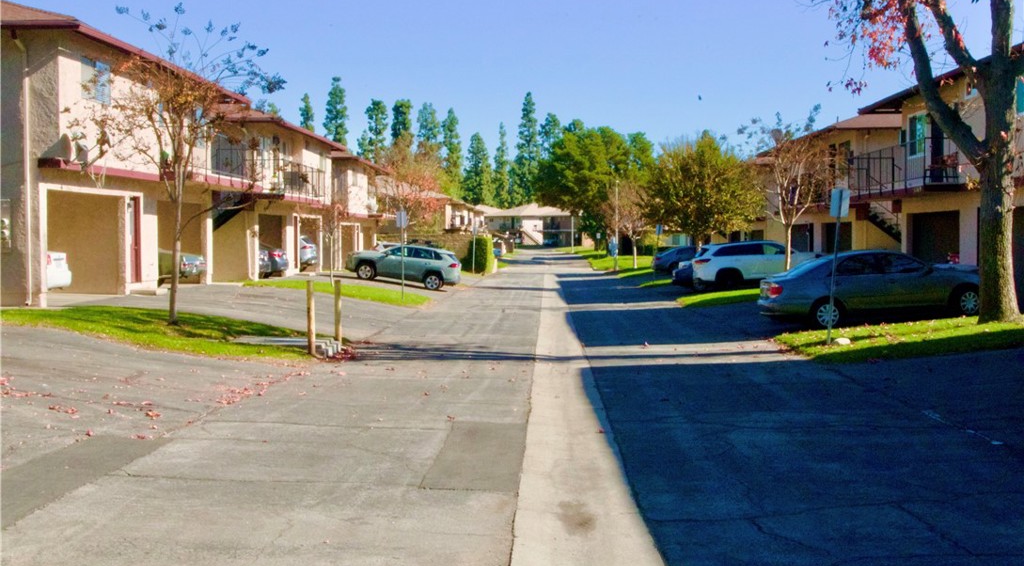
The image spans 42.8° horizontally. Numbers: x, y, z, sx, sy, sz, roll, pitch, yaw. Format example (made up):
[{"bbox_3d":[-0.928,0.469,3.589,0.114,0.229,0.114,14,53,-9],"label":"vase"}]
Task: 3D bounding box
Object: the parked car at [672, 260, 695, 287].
[{"bbox_3d":[8.606,-0.684,51.306,4.650,1.450,1.800,-4,2,0],"label":"parked car"}]

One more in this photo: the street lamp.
[{"bbox_3d":[6.032,-3.346,75.000,0.350,5.486,0.350,0,2,0],"label":"street lamp"}]

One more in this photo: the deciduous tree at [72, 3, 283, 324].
[{"bbox_3d":[-6.123,-2.197,23.900,3.840,5.876,3.700,0,2,0],"label":"deciduous tree"}]

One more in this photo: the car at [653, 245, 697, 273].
[{"bbox_3d":[9.833,-1.387,68.492,4.750,1.450,1.800,-3,2,0],"label":"car"}]

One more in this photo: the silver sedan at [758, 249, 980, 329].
[{"bbox_3d":[7.270,0.060,25.770,4.800,1.490,1.800,-5,2,0],"label":"silver sedan"}]

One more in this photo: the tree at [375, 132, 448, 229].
[{"bbox_3d":[-4.619,-3.631,60.000,3.400,6.572,3.400,0,2,0],"label":"tree"}]

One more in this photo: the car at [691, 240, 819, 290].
[{"bbox_3d":[8.950,-0.690,47.200,4.870,1.730,1.920,-5,2,0],"label":"car"}]

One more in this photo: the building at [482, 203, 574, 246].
[{"bbox_3d":[3.405,-10.172,228.000,18.500,7.597,12.000,0,2,0],"label":"building"}]

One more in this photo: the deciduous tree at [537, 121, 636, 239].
[{"bbox_3d":[9.310,-12.415,170.000,12.800,16.966,12.000,0,2,0],"label":"deciduous tree"}]

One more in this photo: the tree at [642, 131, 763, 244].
[{"bbox_3d":[8.361,-3.384,57.000,5.200,6.374,5.000,0,2,0],"label":"tree"}]

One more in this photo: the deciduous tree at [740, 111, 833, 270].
[{"bbox_3d":[8.095,-2.418,38.500,2.830,5.573,2.800,0,2,0],"label":"deciduous tree"}]

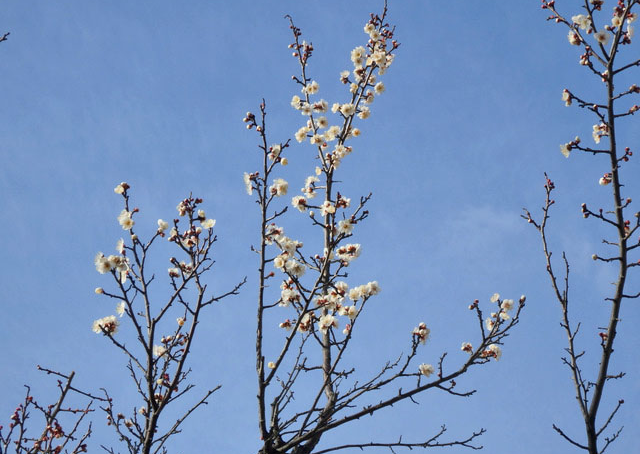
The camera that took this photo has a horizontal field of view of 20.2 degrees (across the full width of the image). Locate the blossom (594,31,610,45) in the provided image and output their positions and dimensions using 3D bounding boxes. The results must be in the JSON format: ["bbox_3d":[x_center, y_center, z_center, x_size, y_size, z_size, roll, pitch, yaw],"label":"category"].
[{"bbox_3d":[0.473,-0.315,3.000,0.026,0.023,0.018,0,-10,0],"label":"blossom"}]

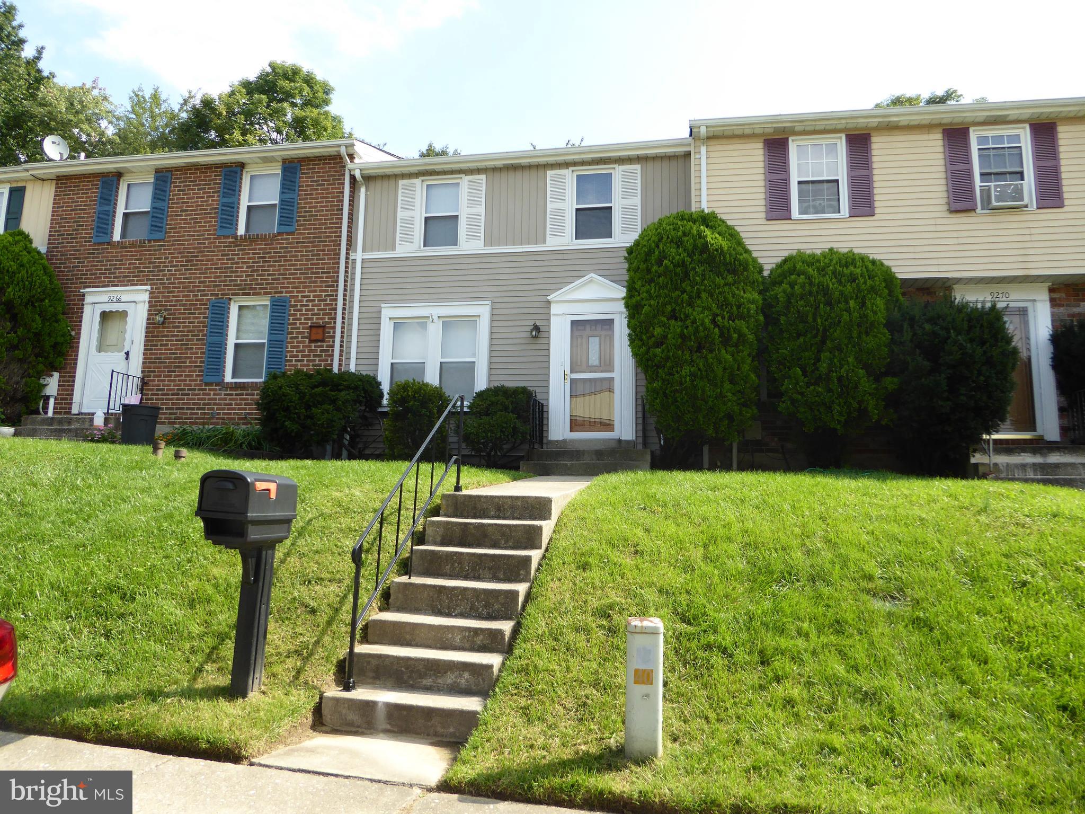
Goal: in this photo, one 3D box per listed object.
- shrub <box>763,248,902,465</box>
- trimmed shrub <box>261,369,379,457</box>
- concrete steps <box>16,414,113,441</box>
[{"bbox_3d":[3.944,-0.638,10.692,1.714,3.177,1.628,-1,-8,10],"label":"shrub"},{"bbox_3d":[-3.496,0.119,12.256,1.804,1.469,1.299,-1,-8,10],"label":"trimmed shrub"},{"bbox_3d":[-7.685,0.403,13.112,1.760,0.420,1.250,-1,-8,10],"label":"concrete steps"}]

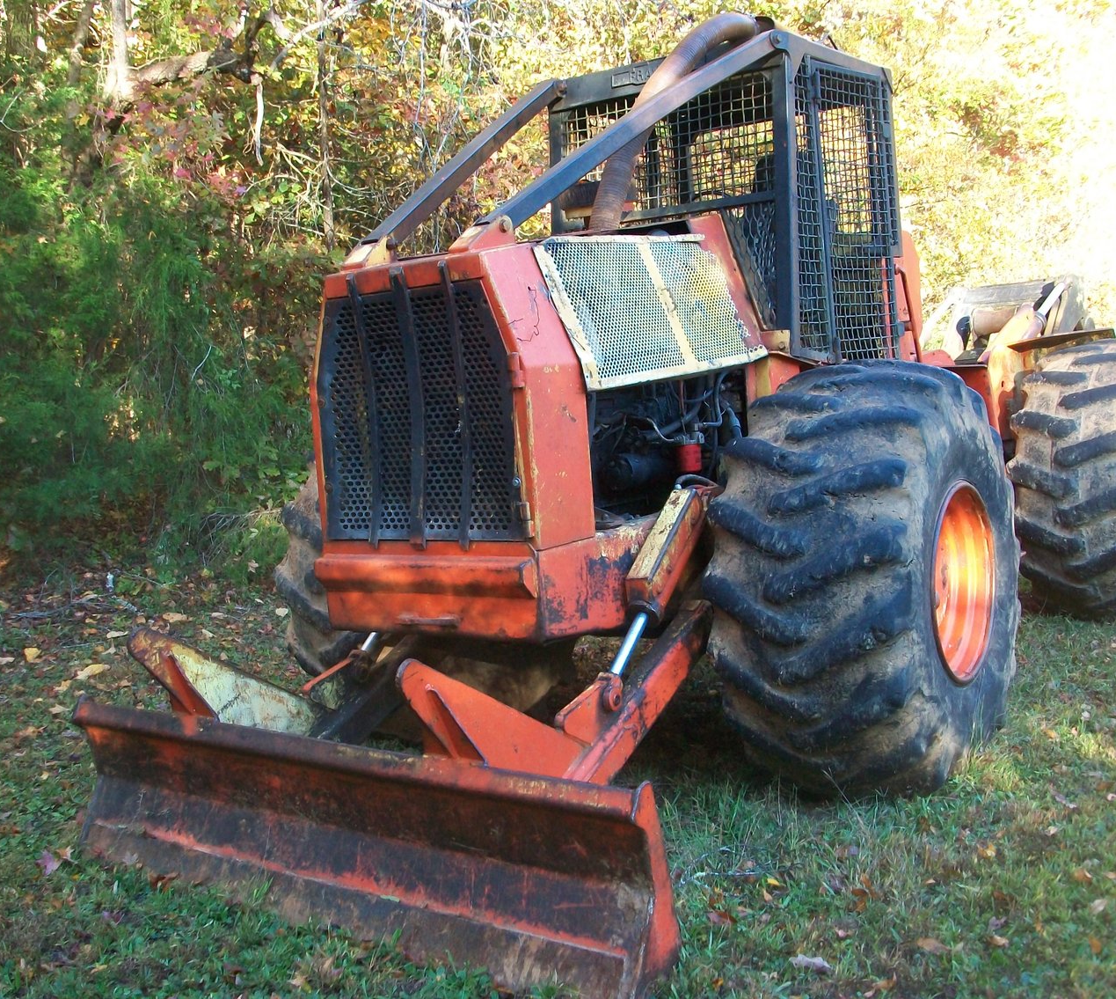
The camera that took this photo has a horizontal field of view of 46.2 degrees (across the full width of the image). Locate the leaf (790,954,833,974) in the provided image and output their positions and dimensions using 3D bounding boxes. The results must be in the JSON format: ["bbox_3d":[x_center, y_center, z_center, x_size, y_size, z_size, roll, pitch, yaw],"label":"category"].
[{"bbox_3d":[0.656,1.204,3.389,0.060,0.022,0.110,-9,8,-42],"label":"leaf"}]

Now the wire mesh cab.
[{"bbox_3d":[0.775,-1.270,5.990,1.120,1.270,1.200,0,7,36],"label":"wire mesh cab"}]

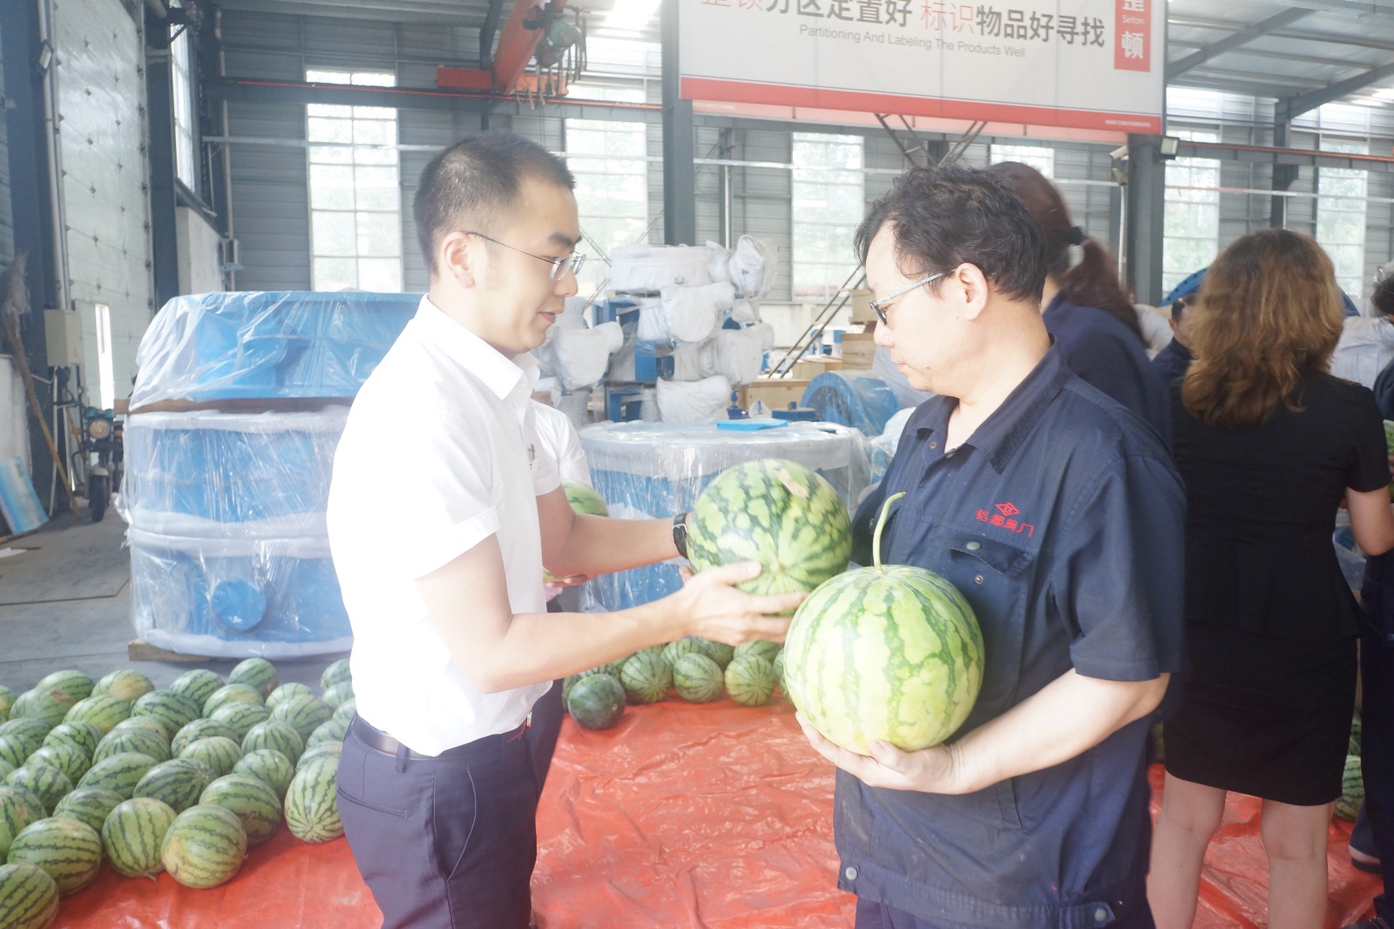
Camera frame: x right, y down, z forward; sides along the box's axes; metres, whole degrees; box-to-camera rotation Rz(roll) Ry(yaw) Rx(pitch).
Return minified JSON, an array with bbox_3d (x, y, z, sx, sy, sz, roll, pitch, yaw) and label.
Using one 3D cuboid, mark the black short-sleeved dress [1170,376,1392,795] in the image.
[{"bbox_3d":[1.112,0.237,2.050,0.450,0.830,0.280,2,6,27],"label":"black short-sleeved dress"}]

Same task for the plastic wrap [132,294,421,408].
[{"bbox_3d":[-2.112,-0.590,5.370,1.400,0.550,1.320,-3,6,-21],"label":"plastic wrap"}]

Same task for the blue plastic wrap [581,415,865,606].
[{"bbox_3d":[0.135,0.273,5.901,1.560,0.970,1.500,0,5,1],"label":"blue plastic wrap"}]

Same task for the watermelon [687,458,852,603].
[{"bbox_3d":[0.087,0.085,1.260,0.203,0.192,0.200,0,5,4],"label":"watermelon"}]

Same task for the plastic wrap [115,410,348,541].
[{"bbox_3d":[-2.218,0.010,5.404,1.260,0.580,1.240,-3,6,-22],"label":"plastic wrap"}]

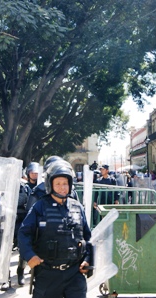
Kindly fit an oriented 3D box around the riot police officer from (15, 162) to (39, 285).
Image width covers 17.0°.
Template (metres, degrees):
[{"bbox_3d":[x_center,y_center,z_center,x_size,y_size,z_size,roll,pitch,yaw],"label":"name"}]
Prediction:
[{"bbox_3d":[-0.712,1.113,7.750,0.560,1.770,0.450,0,-2,-12],"label":"riot police officer"}]

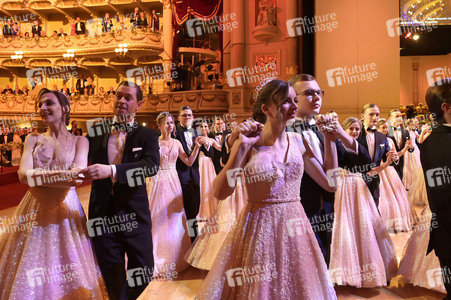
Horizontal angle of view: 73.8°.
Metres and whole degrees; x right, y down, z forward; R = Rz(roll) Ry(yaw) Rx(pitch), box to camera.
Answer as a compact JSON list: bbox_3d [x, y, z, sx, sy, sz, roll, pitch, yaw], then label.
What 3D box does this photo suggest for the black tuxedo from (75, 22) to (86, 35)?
[{"bbox_3d":[-7.700,-6.150,15.950,0.550,1.350,0.310,-1,1,-13],"label":"black tuxedo"}]

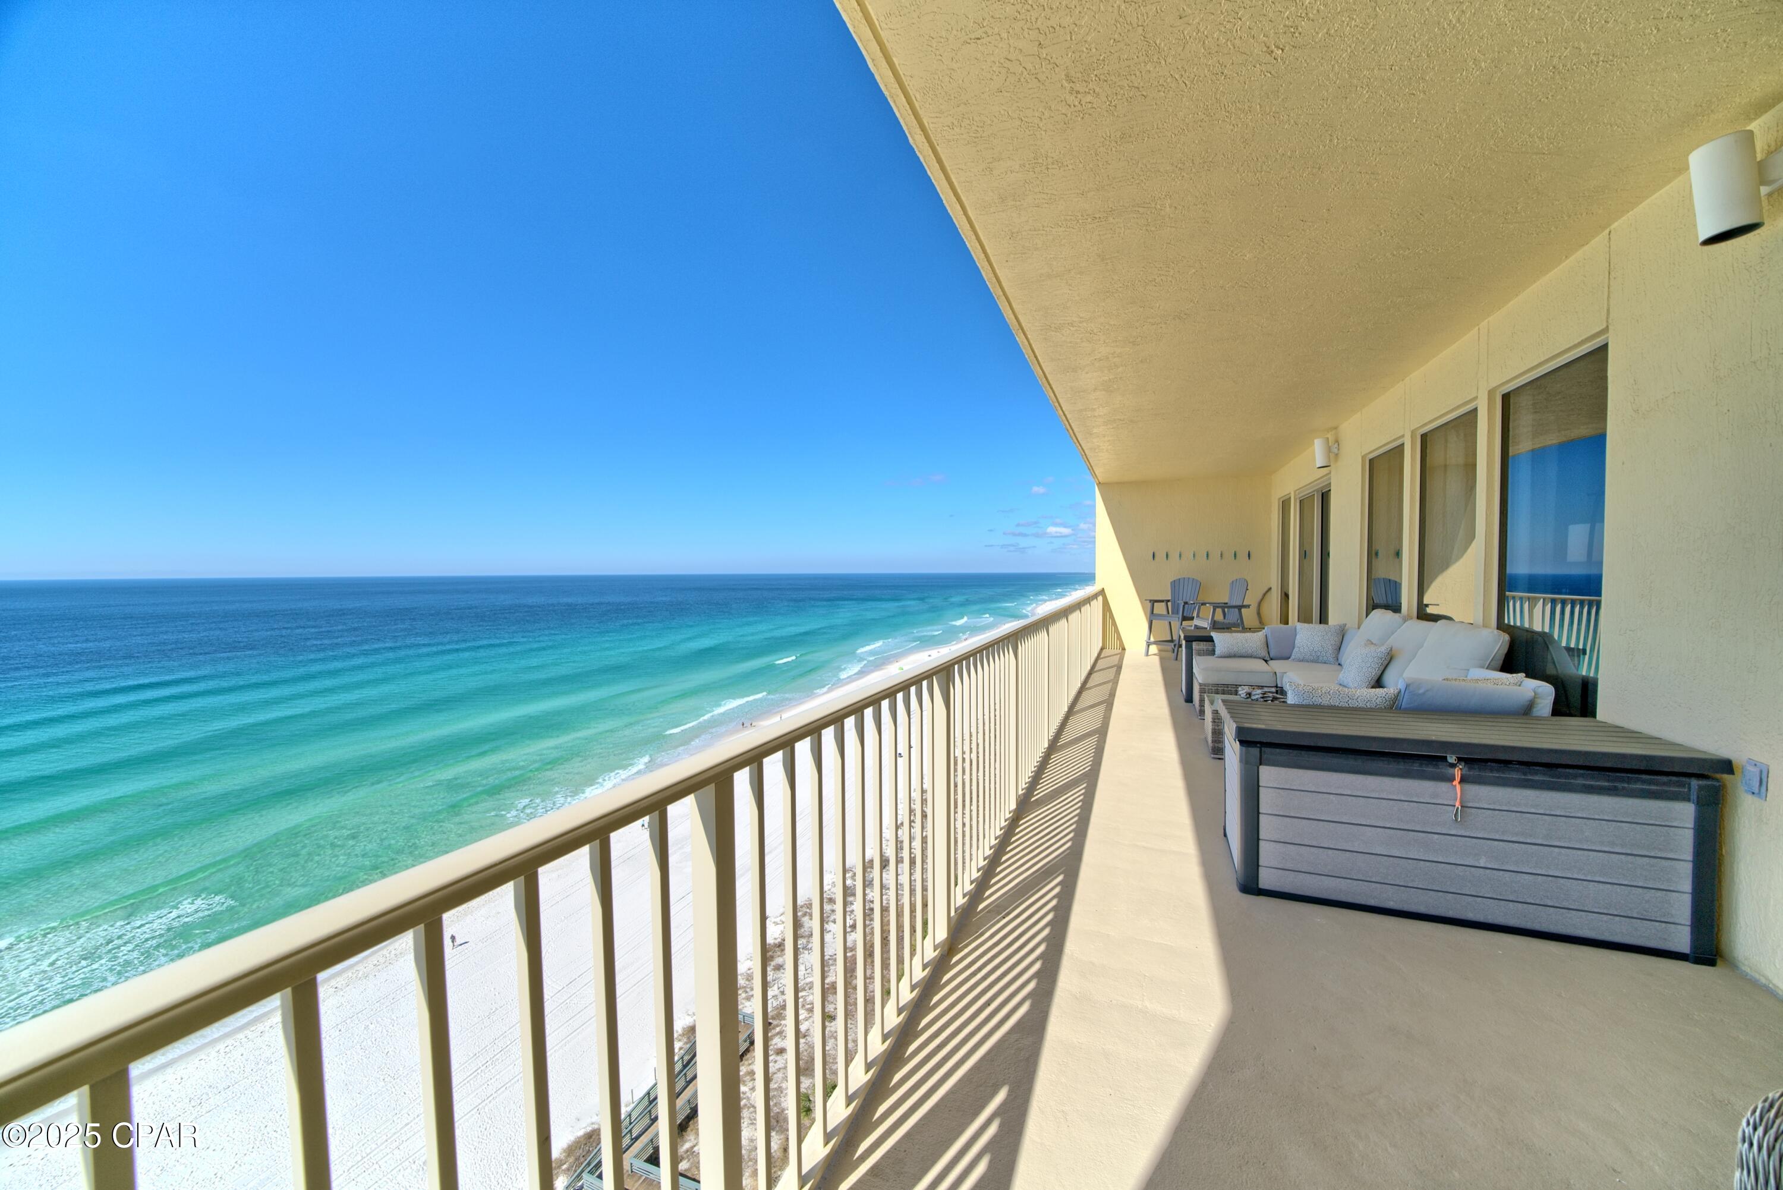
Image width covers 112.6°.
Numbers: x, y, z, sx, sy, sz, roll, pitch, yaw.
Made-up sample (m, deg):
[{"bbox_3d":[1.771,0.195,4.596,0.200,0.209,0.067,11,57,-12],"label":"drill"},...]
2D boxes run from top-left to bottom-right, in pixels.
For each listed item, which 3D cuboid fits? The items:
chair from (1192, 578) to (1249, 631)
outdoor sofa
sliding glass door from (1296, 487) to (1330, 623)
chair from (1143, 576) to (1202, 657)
[{"bbox_3d":[4.592,0.381,8.306,0.680,1.235,0.720,0,2,6],"label":"chair"},{"bbox_3d":[3.091,0.684,4.389,1.360,0.930,3.040,1,2,23],"label":"outdoor sofa"},{"bbox_3d":[5.059,-0.120,7.088,0.110,2.260,1.570,1,2,23],"label":"sliding glass door"},{"bbox_3d":[4.428,0.352,9.277,0.680,1.235,0.720,-1,2,-27],"label":"chair"}]

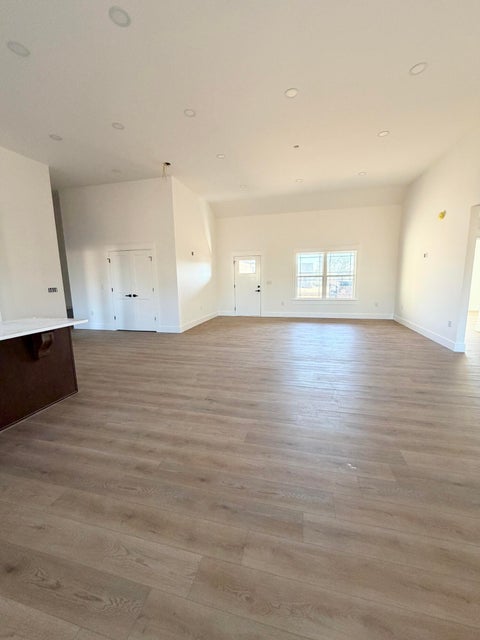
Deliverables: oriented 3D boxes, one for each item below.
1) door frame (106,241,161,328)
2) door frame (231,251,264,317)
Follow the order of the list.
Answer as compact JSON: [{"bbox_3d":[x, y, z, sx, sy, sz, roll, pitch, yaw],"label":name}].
[{"bbox_3d":[-2.728,-0.795,6.639,1.420,2.200,0.110,1,10,14],"label":"door frame"},{"bbox_3d":[0.279,-1.196,8.713,1.100,2.200,0.110,1,10,14],"label":"door frame"}]

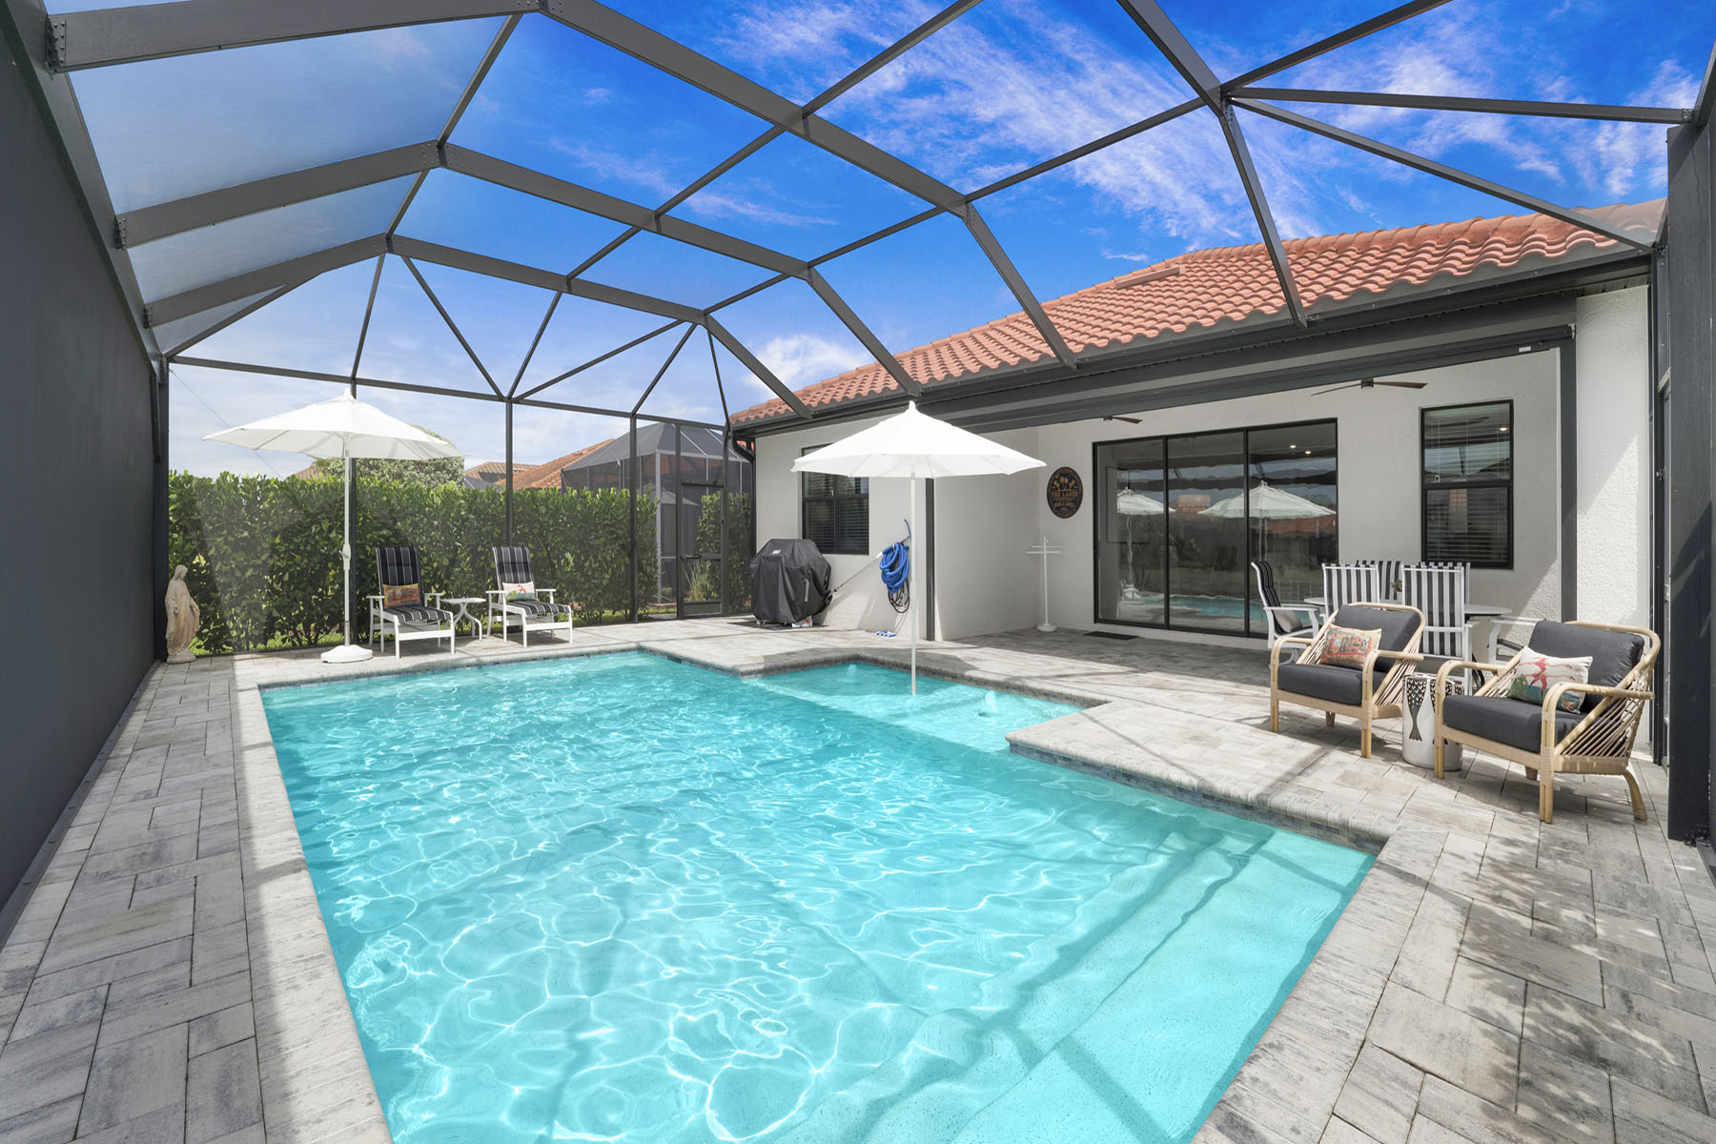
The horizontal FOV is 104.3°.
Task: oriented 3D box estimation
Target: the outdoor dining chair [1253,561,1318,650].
[{"bbox_3d":[4.919,0.479,7.672,0.585,1.193,0.626,-2,3,-44],"label":"outdoor dining chair"}]

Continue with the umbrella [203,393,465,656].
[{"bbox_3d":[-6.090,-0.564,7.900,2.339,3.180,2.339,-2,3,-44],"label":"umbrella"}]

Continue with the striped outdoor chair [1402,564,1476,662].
[{"bbox_3d":[5.447,0.535,6.312,0.626,1.193,0.585,-2,3,-44],"label":"striped outdoor chair"}]

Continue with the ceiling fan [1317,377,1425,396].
[{"bbox_3d":[5.309,-2.025,6.951,1.292,0.272,1.292,-2,3,-44],"label":"ceiling fan"}]

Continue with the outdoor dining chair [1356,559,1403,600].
[{"bbox_3d":[5.775,0.490,7.465,0.626,1.193,0.585,-2,3,-44],"label":"outdoor dining chair"}]

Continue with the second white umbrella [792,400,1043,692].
[{"bbox_3d":[0.586,-0.223,6.745,2.475,3.006,2.475,0,2,0],"label":"second white umbrella"}]

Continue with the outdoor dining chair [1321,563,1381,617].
[{"bbox_3d":[5.016,0.515,6.763,0.626,1.193,0.585,-2,3,-44],"label":"outdoor dining chair"}]

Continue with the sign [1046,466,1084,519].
[{"bbox_3d":[3.348,-1.299,10.853,0.040,0.849,0.669,-2,3,-44],"label":"sign"}]

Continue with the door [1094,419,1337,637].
[{"bbox_3d":[4.822,-0.548,9.374,0.120,2.825,3.175,-2,3,-44],"label":"door"}]

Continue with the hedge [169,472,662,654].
[{"bbox_3d":[-6.386,-0.168,10.733,6.460,2.285,1.020,-2,3,-44],"label":"hedge"}]

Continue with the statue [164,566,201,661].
[{"bbox_3d":[-7.981,0.471,7.854,0.245,1.104,0.258,0,2,6],"label":"statue"}]

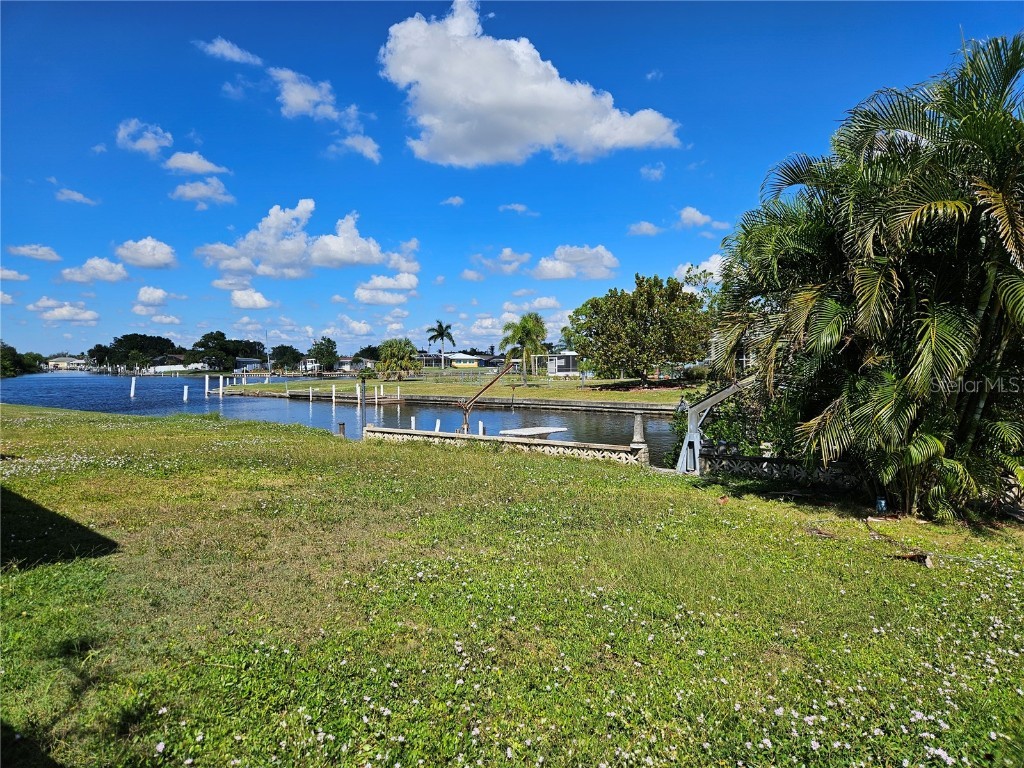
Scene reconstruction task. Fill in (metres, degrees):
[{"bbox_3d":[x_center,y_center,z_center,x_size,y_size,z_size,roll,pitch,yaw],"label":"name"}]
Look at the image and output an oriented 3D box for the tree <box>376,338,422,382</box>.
[{"bbox_3d":[-11.740,-2.510,71.000,4.800,4.470,4.800,0,2,0],"label":"tree"}]

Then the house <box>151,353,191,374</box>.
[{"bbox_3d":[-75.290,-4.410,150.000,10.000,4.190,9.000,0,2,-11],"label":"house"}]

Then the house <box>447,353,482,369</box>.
[{"bbox_3d":[-11.730,-5.790,168.000,8.500,3.730,9.000,0,2,9],"label":"house"}]

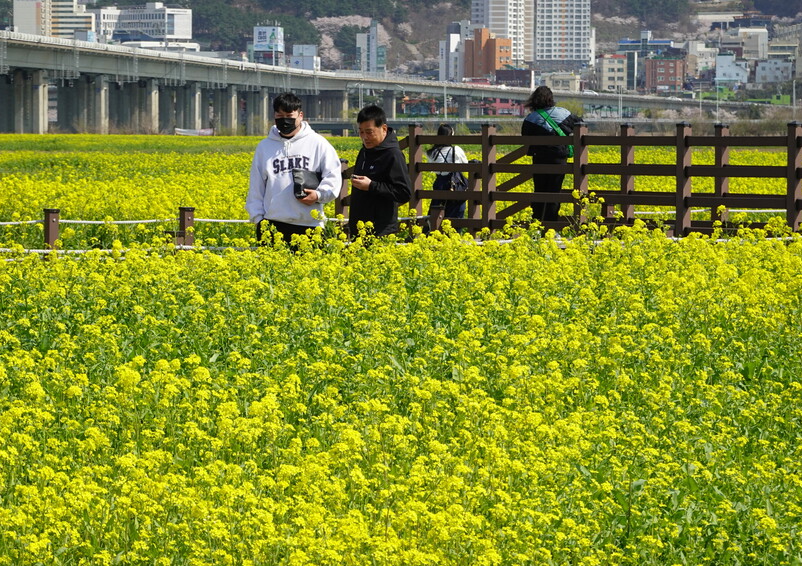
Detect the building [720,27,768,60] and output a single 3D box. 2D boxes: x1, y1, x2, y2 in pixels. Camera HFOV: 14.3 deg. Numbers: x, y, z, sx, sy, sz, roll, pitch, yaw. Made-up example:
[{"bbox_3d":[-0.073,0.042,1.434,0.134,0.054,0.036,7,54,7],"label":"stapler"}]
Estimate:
[{"bbox_3d":[131.531,-91.708,1220.000,17.500,13.500,12.000,0,3,6],"label":"building"}]

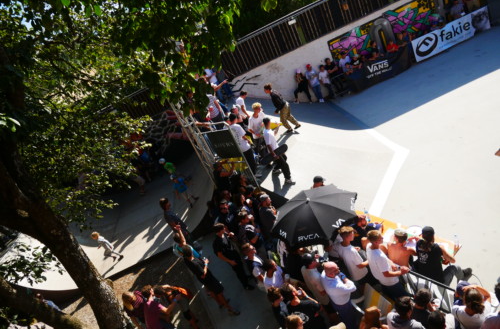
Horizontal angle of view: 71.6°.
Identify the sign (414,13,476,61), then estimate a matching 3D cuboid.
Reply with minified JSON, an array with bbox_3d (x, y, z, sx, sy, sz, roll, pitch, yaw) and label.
[{"bbox_3d":[8.664,-5.629,15.465,2.710,0.950,0.060,-24,23,6],"label":"sign"}]

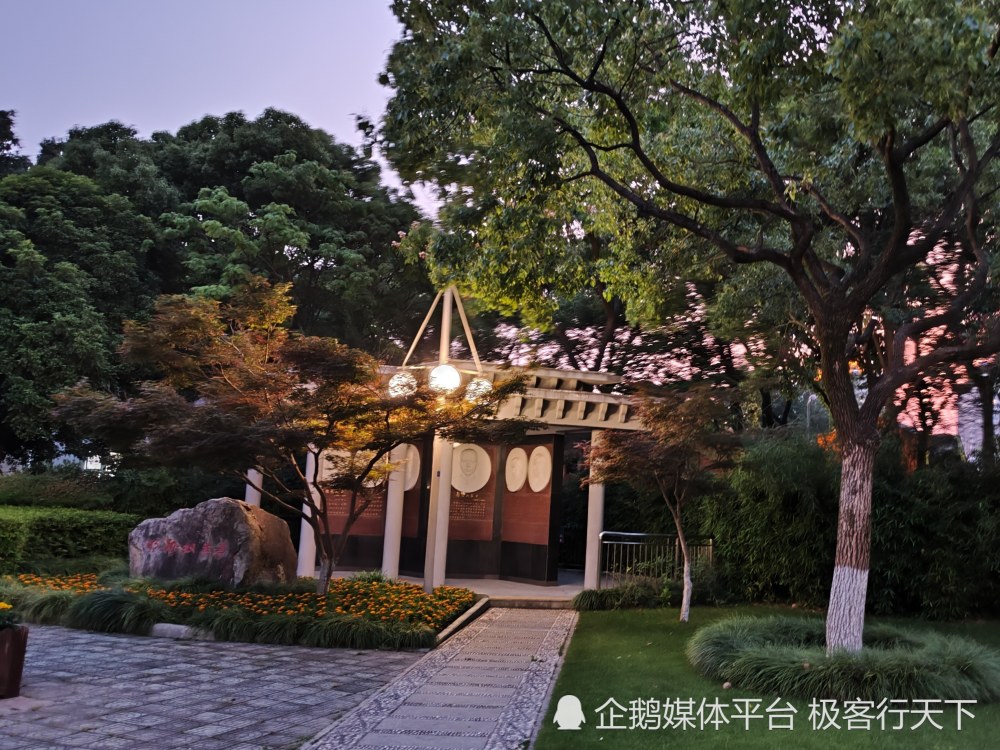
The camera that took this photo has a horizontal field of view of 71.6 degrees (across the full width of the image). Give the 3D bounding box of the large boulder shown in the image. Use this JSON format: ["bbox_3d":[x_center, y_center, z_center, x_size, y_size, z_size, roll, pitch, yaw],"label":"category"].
[{"bbox_3d":[-4.539,2.698,11.100,2.400,1.420,1.250,2,-7,5],"label":"large boulder"}]

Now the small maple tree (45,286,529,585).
[{"bbox_3d":[-3.023,0.983,10.400,6.600,4.700,5.200,3,-7,0],"label":"small maple tree"}]

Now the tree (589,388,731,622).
[{"bbox_3d":[2.531,2.055,11.000,2.250,3.700,2.150,3,-7,0],"label":"tree"}]

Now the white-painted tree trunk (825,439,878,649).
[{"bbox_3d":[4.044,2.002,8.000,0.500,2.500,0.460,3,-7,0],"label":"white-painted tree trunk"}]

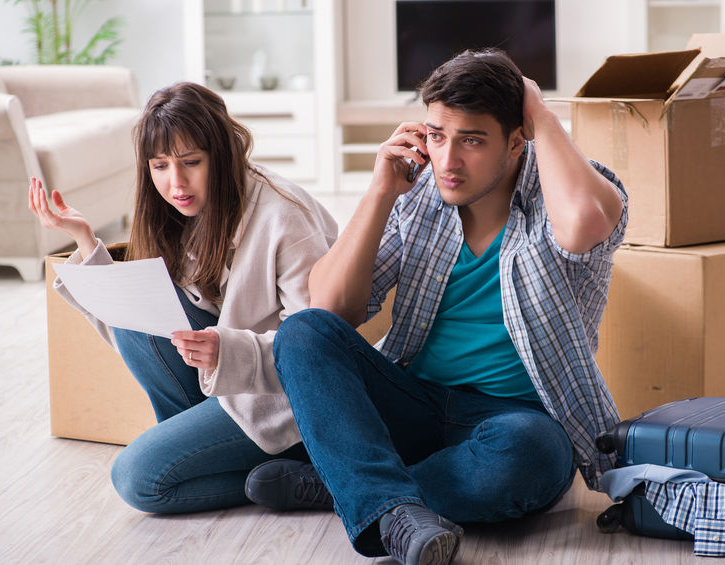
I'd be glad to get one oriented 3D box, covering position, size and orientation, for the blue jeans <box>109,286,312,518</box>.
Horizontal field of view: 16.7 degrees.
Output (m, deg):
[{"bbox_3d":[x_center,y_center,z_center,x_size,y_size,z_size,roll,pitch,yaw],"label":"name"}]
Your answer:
[{"bbox_3d":[-0.259,0.180,4.381,0.350,0.400,0.430,4,9,38],"label":"blue jeans"}]

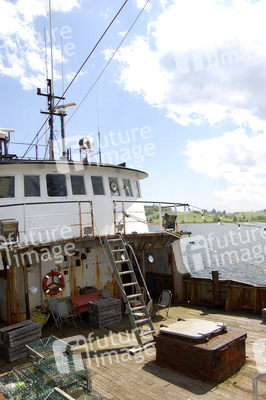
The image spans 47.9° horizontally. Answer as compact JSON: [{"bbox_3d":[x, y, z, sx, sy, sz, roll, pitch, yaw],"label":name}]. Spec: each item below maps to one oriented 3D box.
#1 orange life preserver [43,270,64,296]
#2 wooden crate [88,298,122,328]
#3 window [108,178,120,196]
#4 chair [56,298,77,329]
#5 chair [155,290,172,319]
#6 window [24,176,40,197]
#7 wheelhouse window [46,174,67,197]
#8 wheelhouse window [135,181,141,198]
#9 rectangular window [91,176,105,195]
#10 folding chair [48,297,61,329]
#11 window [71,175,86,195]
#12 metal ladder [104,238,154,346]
[{"bbox_3d":[-2.448,2.591,9.300,0.720,0.740,0.110,1,-5,-38],"label":"orange life preserver"},{"bbox_3d":[-0.809,3.316,8.857,0.806,0.646,0.497,2,-6,-43],"label":"wooden crate"},{"bbox_3d":[-0.680,-0.474,10.662,0.070,0.660,0.460,-14,-9,38],"label":"window"},{"bbox_3d":[-1.911,3.261,8.550,0.460,0.790,0.480,0,-5,-28],"label":"chair"},{"bbox_3d":[0.898,3.007,8.600,0.460,0.790,0.480,-5,-5,40],"label":"chair"},{"bbox_3d":[-3.041,-0.424,9.048,0.460,0.660,0.070,-2,-10,-17],"label":"window"},{"bbox_3d":[-2.375,-0.449,9.397,0.620,0.742,0.060,-1,-13,-27],"label":"wheelhouse window"},{"bbox_3d":[0.179,-0.429,12.319,0.070,0.660,0.460,-11,-5,16],"label":"wheelhouse window"},{"bbox_3d":[-1.190,-0.475,10.114,0.460,0.660,0.070,0,-11,-43],"label":"rectangular window"},{"bbox_3d":[-2.177,3.275,8.700,0.460,0.790,0.480,0,-5,-28],"label":"folding chair"},{"bbox_3d":[-1.771,-0.466,9.656,0.460,0.660,0.070,-1,-11,-34],"label":"window"},{"bbox_3d":[-0.086,2.148,7.452,0.476,2.718,0.150,1,-35,-38],"label":"metal ladder"}]

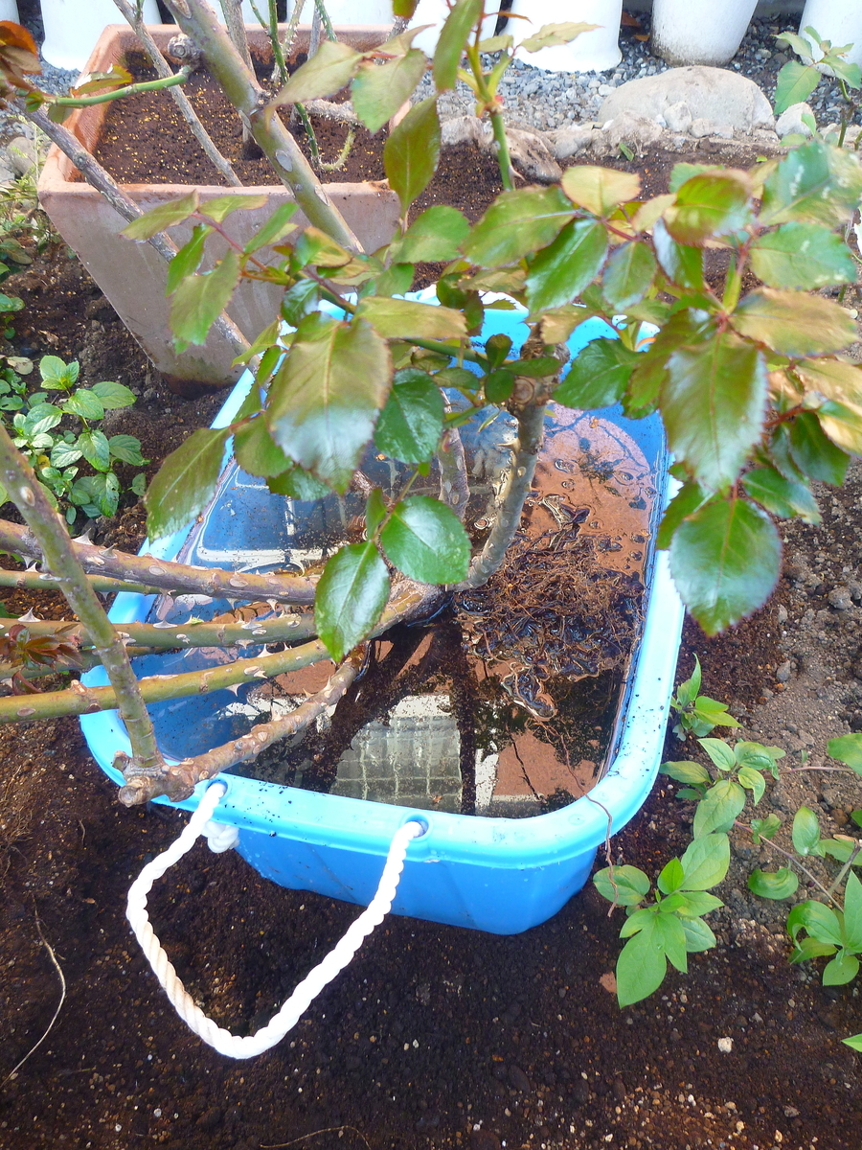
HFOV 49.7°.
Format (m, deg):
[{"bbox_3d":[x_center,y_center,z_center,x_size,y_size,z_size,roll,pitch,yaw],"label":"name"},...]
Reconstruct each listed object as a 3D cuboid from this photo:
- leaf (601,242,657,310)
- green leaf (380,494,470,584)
[{"bbox_3d":[0.115,-0.173,0.540,0.030,0.012,0.044,13,80,2],"label":"leaf"},{"bbox_3d":[0.000,-0.024,0.630,0.072,0.014,0.042,39,82,6],"label":"green leaf"}]

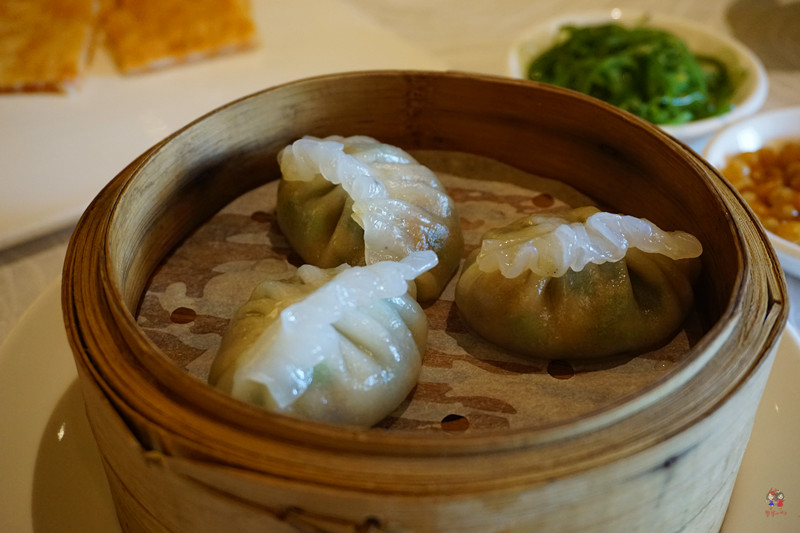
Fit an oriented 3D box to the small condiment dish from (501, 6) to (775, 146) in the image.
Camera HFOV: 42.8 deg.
[{"bbox_3d":[0.092,-0.067,0.411,0.099,0.029,0.099,0,38,0],"label":"small condiment dish"}]

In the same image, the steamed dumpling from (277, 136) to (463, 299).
[{"bbox_3d":[-0.009,-0.019,0.277,0.044,0.033,0.065,-26,45,-30],"label":"steamed dumpling"}]

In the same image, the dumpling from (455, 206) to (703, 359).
[{"bbox_3d":[0.045,0.000,0.255,0.061,0.031,0.041,-4,38,-5],"label":"dumpling"}]

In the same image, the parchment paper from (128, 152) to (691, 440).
[{"bbox_3d":[0.005,0.008,0.268,0.145,0.004,0.145,0,38,0],"label":"parchment paper"}]

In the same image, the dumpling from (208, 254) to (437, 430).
[{"bbox_3d":[-0.018,0.016,0.234,0.042,0.032,0.062,25,45,29],"label":"dumpling"}]

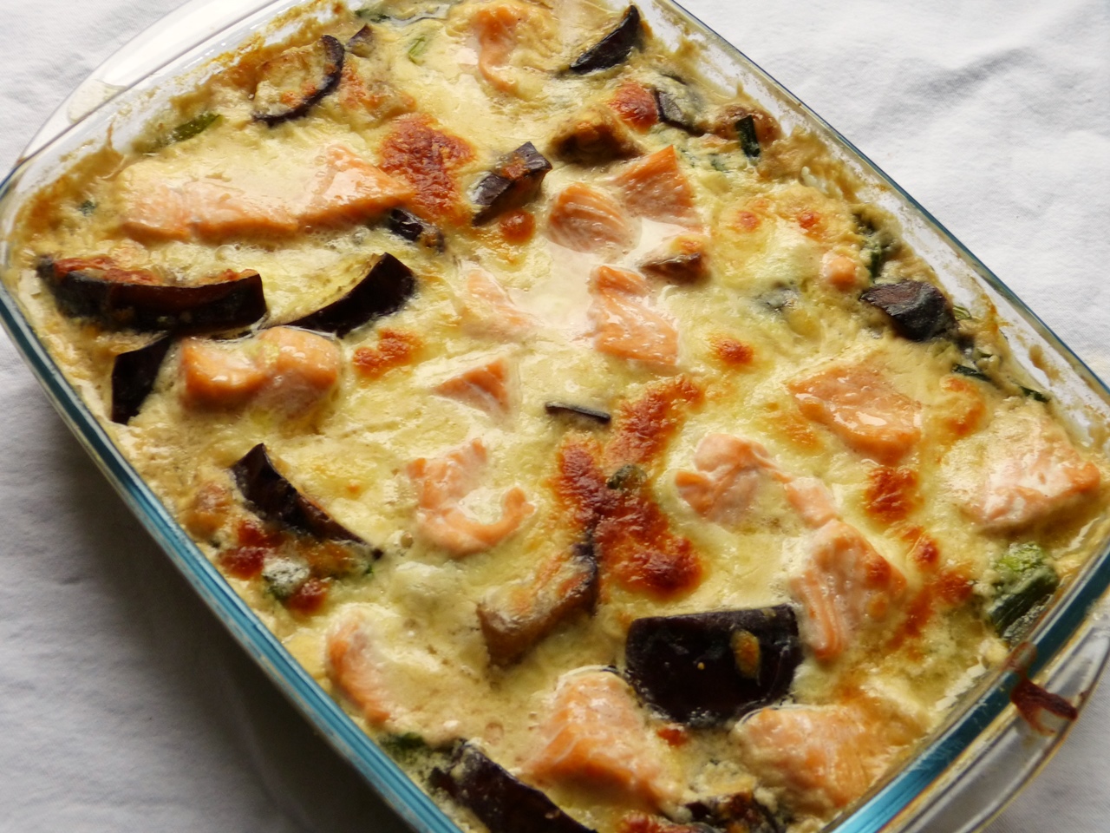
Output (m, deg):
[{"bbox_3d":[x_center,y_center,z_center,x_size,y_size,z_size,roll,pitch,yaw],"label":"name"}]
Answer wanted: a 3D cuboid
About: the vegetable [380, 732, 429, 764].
[{"bbox_3d":[-0.041,0.090,0.428,0.012,0.005,0.007,5,64,0],"label":"vegetable"}]

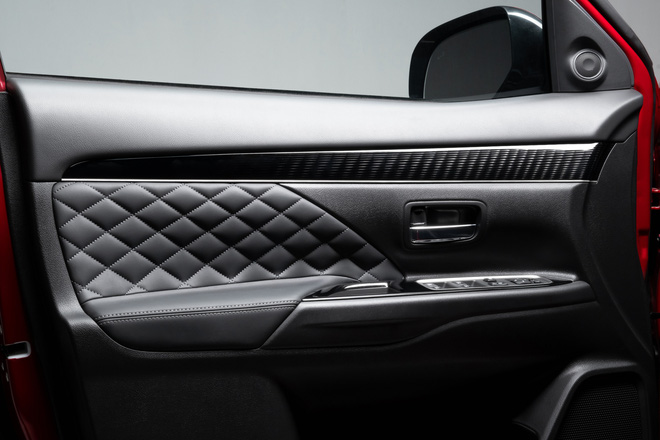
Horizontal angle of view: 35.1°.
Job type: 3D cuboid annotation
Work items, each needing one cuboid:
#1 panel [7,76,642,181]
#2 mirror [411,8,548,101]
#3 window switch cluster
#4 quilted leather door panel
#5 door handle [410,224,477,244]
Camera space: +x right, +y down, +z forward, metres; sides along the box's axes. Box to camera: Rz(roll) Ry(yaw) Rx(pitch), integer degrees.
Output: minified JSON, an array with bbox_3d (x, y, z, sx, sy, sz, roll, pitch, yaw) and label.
[{"bbox_3d":[0.042,-0.125,1.508,0.965,0.138,0.115,-1,10,-23],"label":"panel"},{"bbox_3d":[0.262,-0.272,1.800,0.140,0.185,0.230,-10,14,-44],"label":"mirror"},{"bbox_3d":[0.228,0.097,1.532,0.215,0.022,0.062,-2,10,-23],"label":"window switch cluster"},{"bbox_3d":[-0.113,0.053,1.396,0.495,0.200,0.105,-1,10,-23],"label":"quilted leather door panel"},{"bbox_3d":[0.168,0.021,1.549,0.103,0.027,0.025,-1,10,-23],"label":"door handle"}]

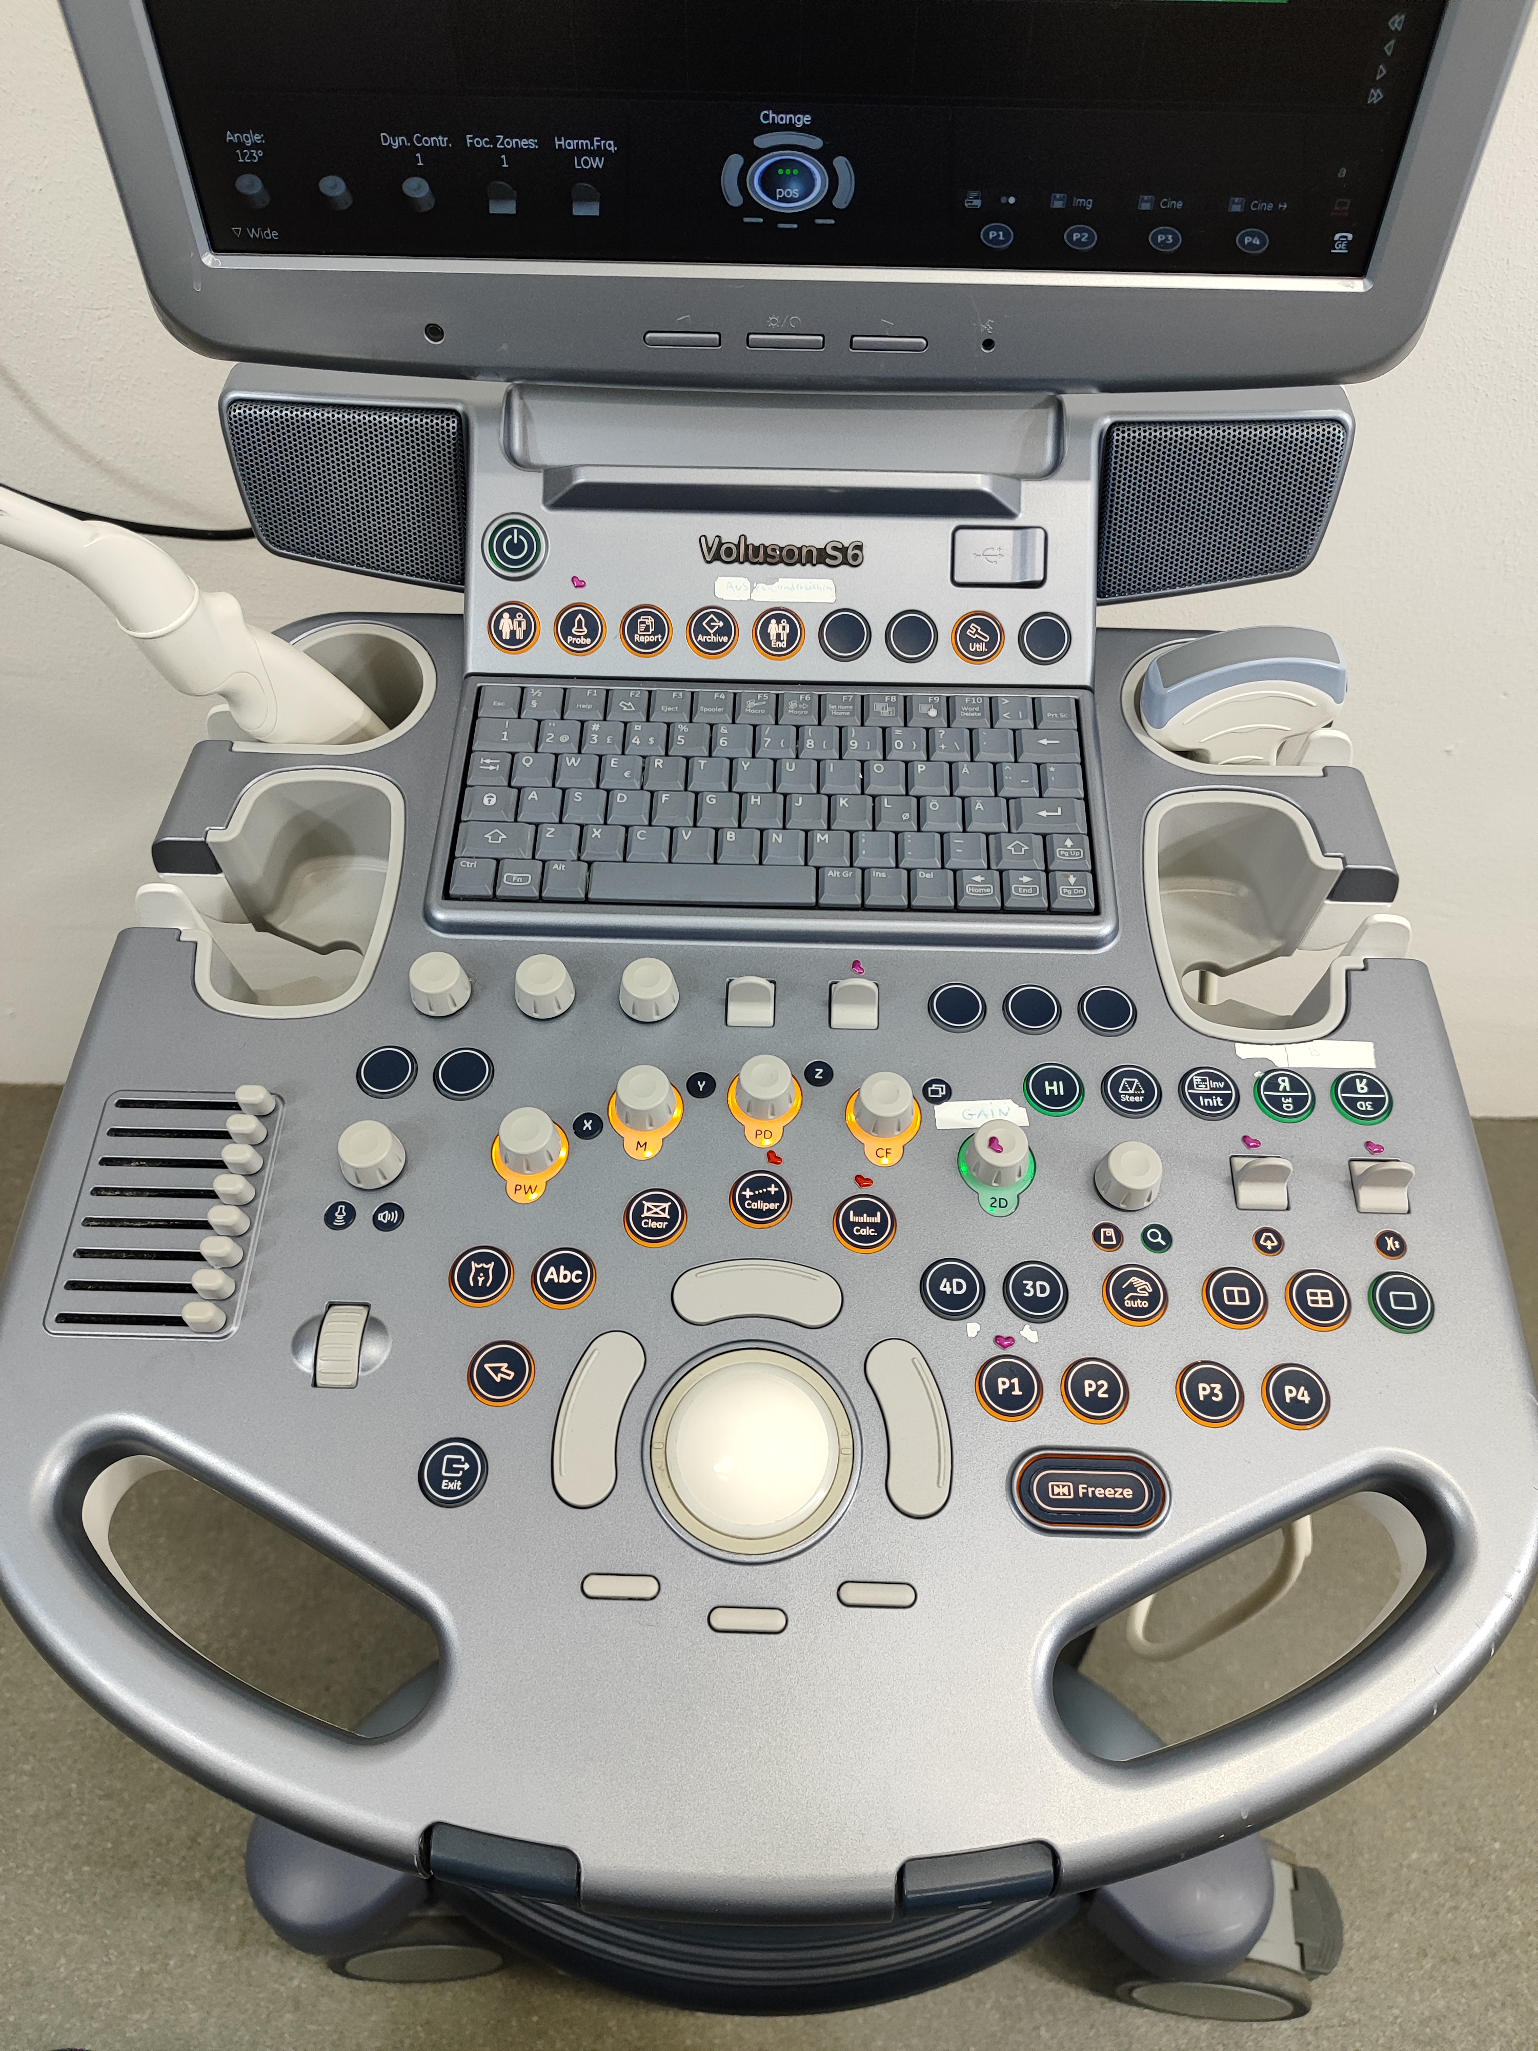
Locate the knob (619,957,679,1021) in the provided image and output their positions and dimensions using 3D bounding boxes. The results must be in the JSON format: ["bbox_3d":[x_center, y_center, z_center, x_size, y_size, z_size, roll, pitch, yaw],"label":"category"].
[{"bbox_3d":[-0.044,-0.014,0.516,0.022,0.013,0.022,1,61,0],"label":"knob"}]

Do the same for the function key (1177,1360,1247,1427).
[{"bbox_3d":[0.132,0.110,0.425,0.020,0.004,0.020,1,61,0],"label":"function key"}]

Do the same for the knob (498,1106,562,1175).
[{"bbox_3d":[-0.077,0.036,0.459,0.020,0.012,0.020,1,61,0],"label":"knob"}]

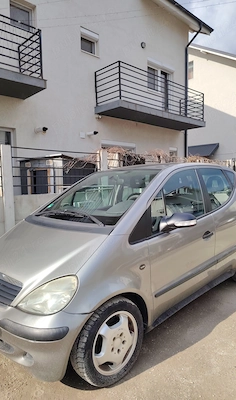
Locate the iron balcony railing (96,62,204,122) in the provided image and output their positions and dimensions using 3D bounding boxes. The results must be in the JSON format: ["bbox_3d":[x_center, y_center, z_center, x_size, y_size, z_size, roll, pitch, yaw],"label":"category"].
[{"bbox_3d":[1.294,-3.329,9.208,4.447,1.020,1.036,-6,6,-44],"label":"iron balcony railing"}]

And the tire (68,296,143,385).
[{"bbox_3d":[-0.075,0.990,2.003,0.572,0.572,0.200,-6,6,-44],"label":"tire"}]

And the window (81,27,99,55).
[{"bbox_3d":[-0.814,-4.455,7.883,0.620,0.640,0.120,-6,6,-44],"label":"window"}]

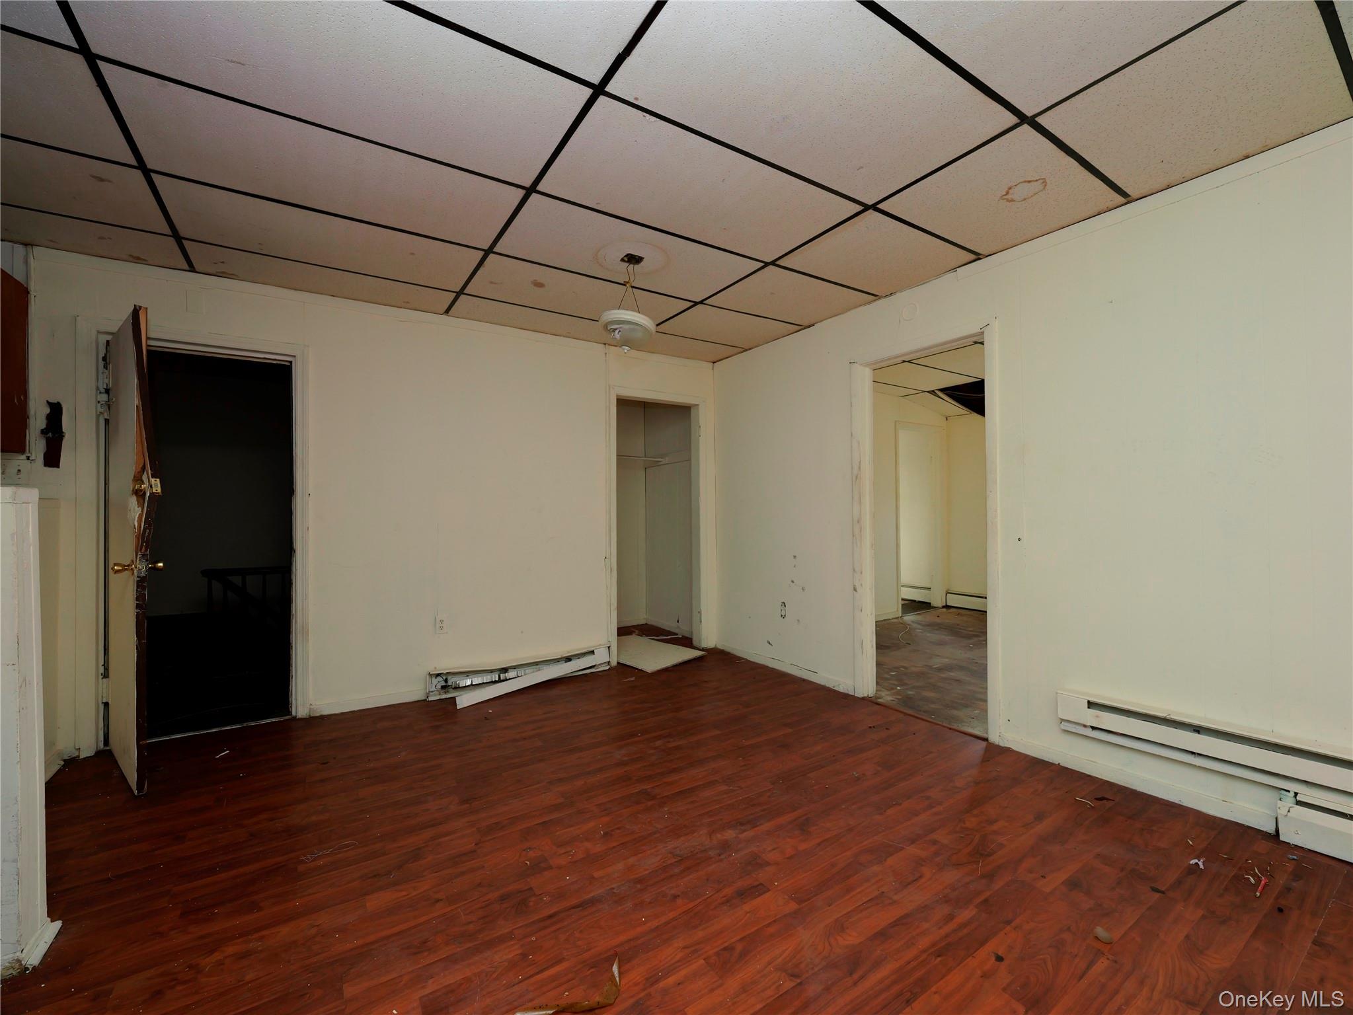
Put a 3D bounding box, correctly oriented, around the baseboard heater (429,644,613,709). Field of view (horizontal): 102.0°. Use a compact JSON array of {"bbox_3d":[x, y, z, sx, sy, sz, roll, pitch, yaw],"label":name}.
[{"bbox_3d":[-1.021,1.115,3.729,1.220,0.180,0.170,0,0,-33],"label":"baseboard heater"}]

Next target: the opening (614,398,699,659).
[{"bbox_3d":[-0.153,0.179,4.383,0.770,2.030,0.140,0,0,-33],"label":"opening"}]

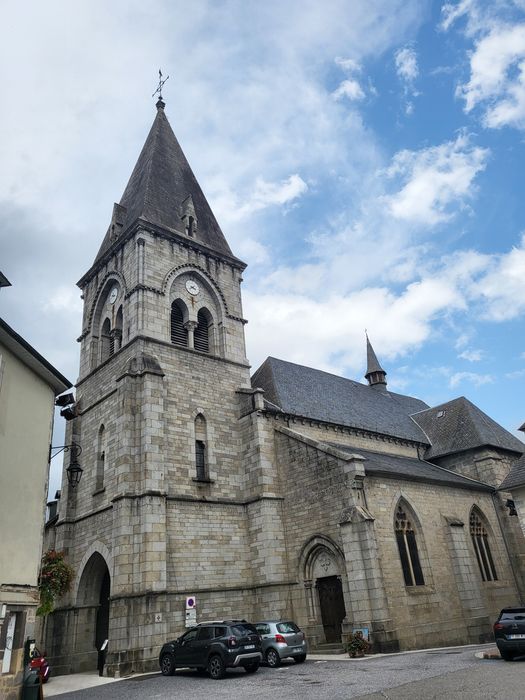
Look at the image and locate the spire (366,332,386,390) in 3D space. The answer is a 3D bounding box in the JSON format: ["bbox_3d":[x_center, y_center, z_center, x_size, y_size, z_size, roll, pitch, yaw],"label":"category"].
[{"bbox_3d":[10.516,1.051,50.257,2.100,6.100,2.100,17,-33,-39],"label":"spire"}]

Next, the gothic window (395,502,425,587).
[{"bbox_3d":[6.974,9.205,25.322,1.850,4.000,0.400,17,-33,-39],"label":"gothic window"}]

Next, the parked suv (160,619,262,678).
[{"bbox_3d":[-1.930,10.880,19.200,4.340,1.680,1.850,-27,-32,37],"label":"parked suv"}]

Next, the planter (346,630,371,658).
[{"bbox_3d":[3.691,11.437,20.498,0.920,0.950,0.920,17,-33,-39],"label":"planter"}]

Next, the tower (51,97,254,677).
[{"bbox_3d":[-6.716,-3.035,34.583,8.900,40.600,9.200,17,-33,-39],"label":"tower"}]

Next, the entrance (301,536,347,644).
[{"bbox_3d":[3.030,11.313,25.031,0.800,4.750,3.100,17,-33,-39],"label":"entrance"}]

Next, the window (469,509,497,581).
[{"bbox_3d":[12.445,10.896,29.898,1.900,4.000,0.400,17,-33,-39],"label":"window"}]

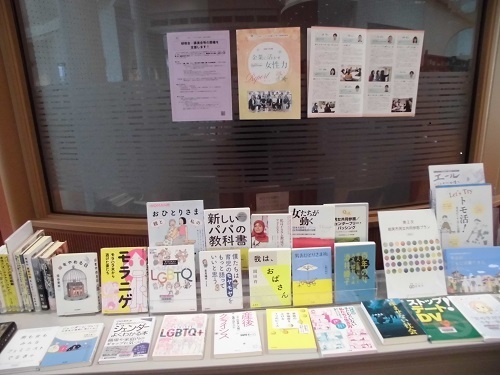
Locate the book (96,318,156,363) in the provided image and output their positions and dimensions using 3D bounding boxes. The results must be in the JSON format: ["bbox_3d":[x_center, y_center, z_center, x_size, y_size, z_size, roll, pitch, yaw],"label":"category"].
[{"bbox_3d":[-0.353,0.447,1.107,0.128,0.012,0.189,-3,16,-5],"label":"book"}]

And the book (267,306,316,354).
[{"bbox_3d":[0.121,0.429,1.133,0.133,0.015,0.189,-1,16,1],"label":"book"}]

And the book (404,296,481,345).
[{"bbox_3d":[0.572,0.397,1.139,0.149,0.010,0.206,-2,16,-1],"label":"book"}]

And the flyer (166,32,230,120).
[{"bbox_3d":[-0.166,-0.372,1.275,0.210,0.297,0.004,-3,16,-5],"label":"flyer"}]

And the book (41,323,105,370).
[{"bbox_3d":[-0.495,0.447,1.062,0.130,0.012,0.172,-4,16,-8],"label":"book"}]

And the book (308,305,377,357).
[{"bbox_3d":[0.271,0.429,1.135,0.151,0.010,0.209,-2,16,-3],"label":"book"}]

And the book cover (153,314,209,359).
[{"bbox_3d":[-0.196,0.431,1.092,0.131,0.012,0.186,-2,16,-1],"label":"book cover"}]

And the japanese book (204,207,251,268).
[{"bbox_3d":[-0.070,0.174,1.248,0.148,0.210,0.013,-3,11,-3],"label":"japanese book"}]

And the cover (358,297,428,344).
[{"bbox_3d":[0.443,0.412,1.163,0.129,0.020,0.185,-2,16,-1],"label":"cover"}]

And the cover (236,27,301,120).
[{"bbox_3d":[0.066,-0.381,1.281,0.210,0.297,0.004,0,16,4],"label":"cover"}]

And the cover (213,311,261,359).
[{"bbox_3d":[-0.037,0.425,1.098,0.129,0.011,0.186,-3,16,-3],"label":"cover"}]

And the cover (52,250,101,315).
[{"bbox_3d":[-0.563,0.317,1.224,0.130,0.188,0.018,-3,3,-6],"label":"cover"}]

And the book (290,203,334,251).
[{"bbox_3d":[0.204,0.164,1.231,0.148,0.208,0.014,-2,9,-1],"label":"book"}]

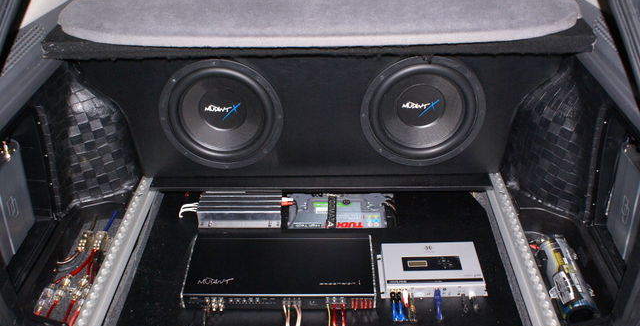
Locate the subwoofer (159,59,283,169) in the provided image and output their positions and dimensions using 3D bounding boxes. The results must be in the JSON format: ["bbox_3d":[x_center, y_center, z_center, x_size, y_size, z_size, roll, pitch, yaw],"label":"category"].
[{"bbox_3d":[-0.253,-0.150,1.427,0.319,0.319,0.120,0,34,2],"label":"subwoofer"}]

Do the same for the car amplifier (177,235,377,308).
[{"bbox_3d":[-0.088,0.248,1.231,0.421,0.043,0.181,0,35,2],"label":"car amplifier"}]

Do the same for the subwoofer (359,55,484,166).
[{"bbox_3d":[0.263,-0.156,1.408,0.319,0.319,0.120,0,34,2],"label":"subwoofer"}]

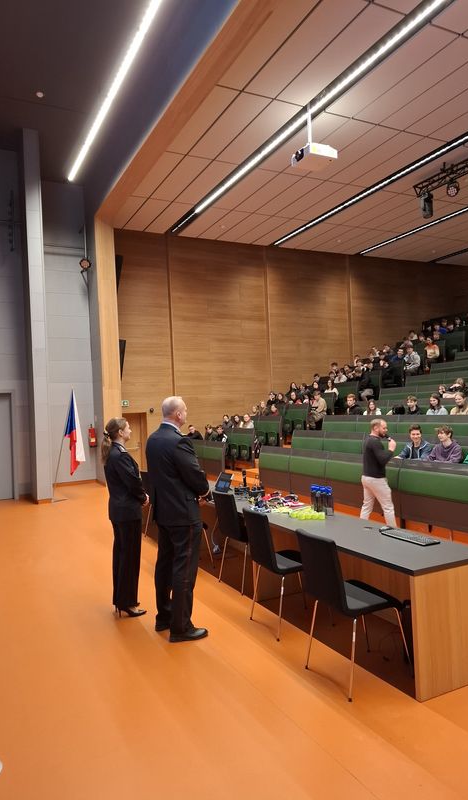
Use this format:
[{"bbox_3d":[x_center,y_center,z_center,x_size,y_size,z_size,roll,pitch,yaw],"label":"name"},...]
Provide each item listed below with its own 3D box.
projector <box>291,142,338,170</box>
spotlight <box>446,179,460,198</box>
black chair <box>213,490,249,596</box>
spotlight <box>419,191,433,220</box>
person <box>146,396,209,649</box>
[{"bbox_3d":[1.381,-4.146,9.091,0.545,0.170,0.520,-2,-1,-28],"label":"projector"},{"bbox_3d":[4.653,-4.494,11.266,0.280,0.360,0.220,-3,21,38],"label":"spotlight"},{"bbox_3d":[0.167,1.362,5.248,0.560,0.890,0.470,-2,-1,-28],"label":"black chair"},{"bbox_3d":[4.302,-4.392,11.941,0.270,0.580,0.290,-2,-1,-28],"label":"spotlight"},{"bbox_3d":[-0.425,0.885,4.080,0.420,1.810,0.550,-1,-2,-32],"label":"person"}]

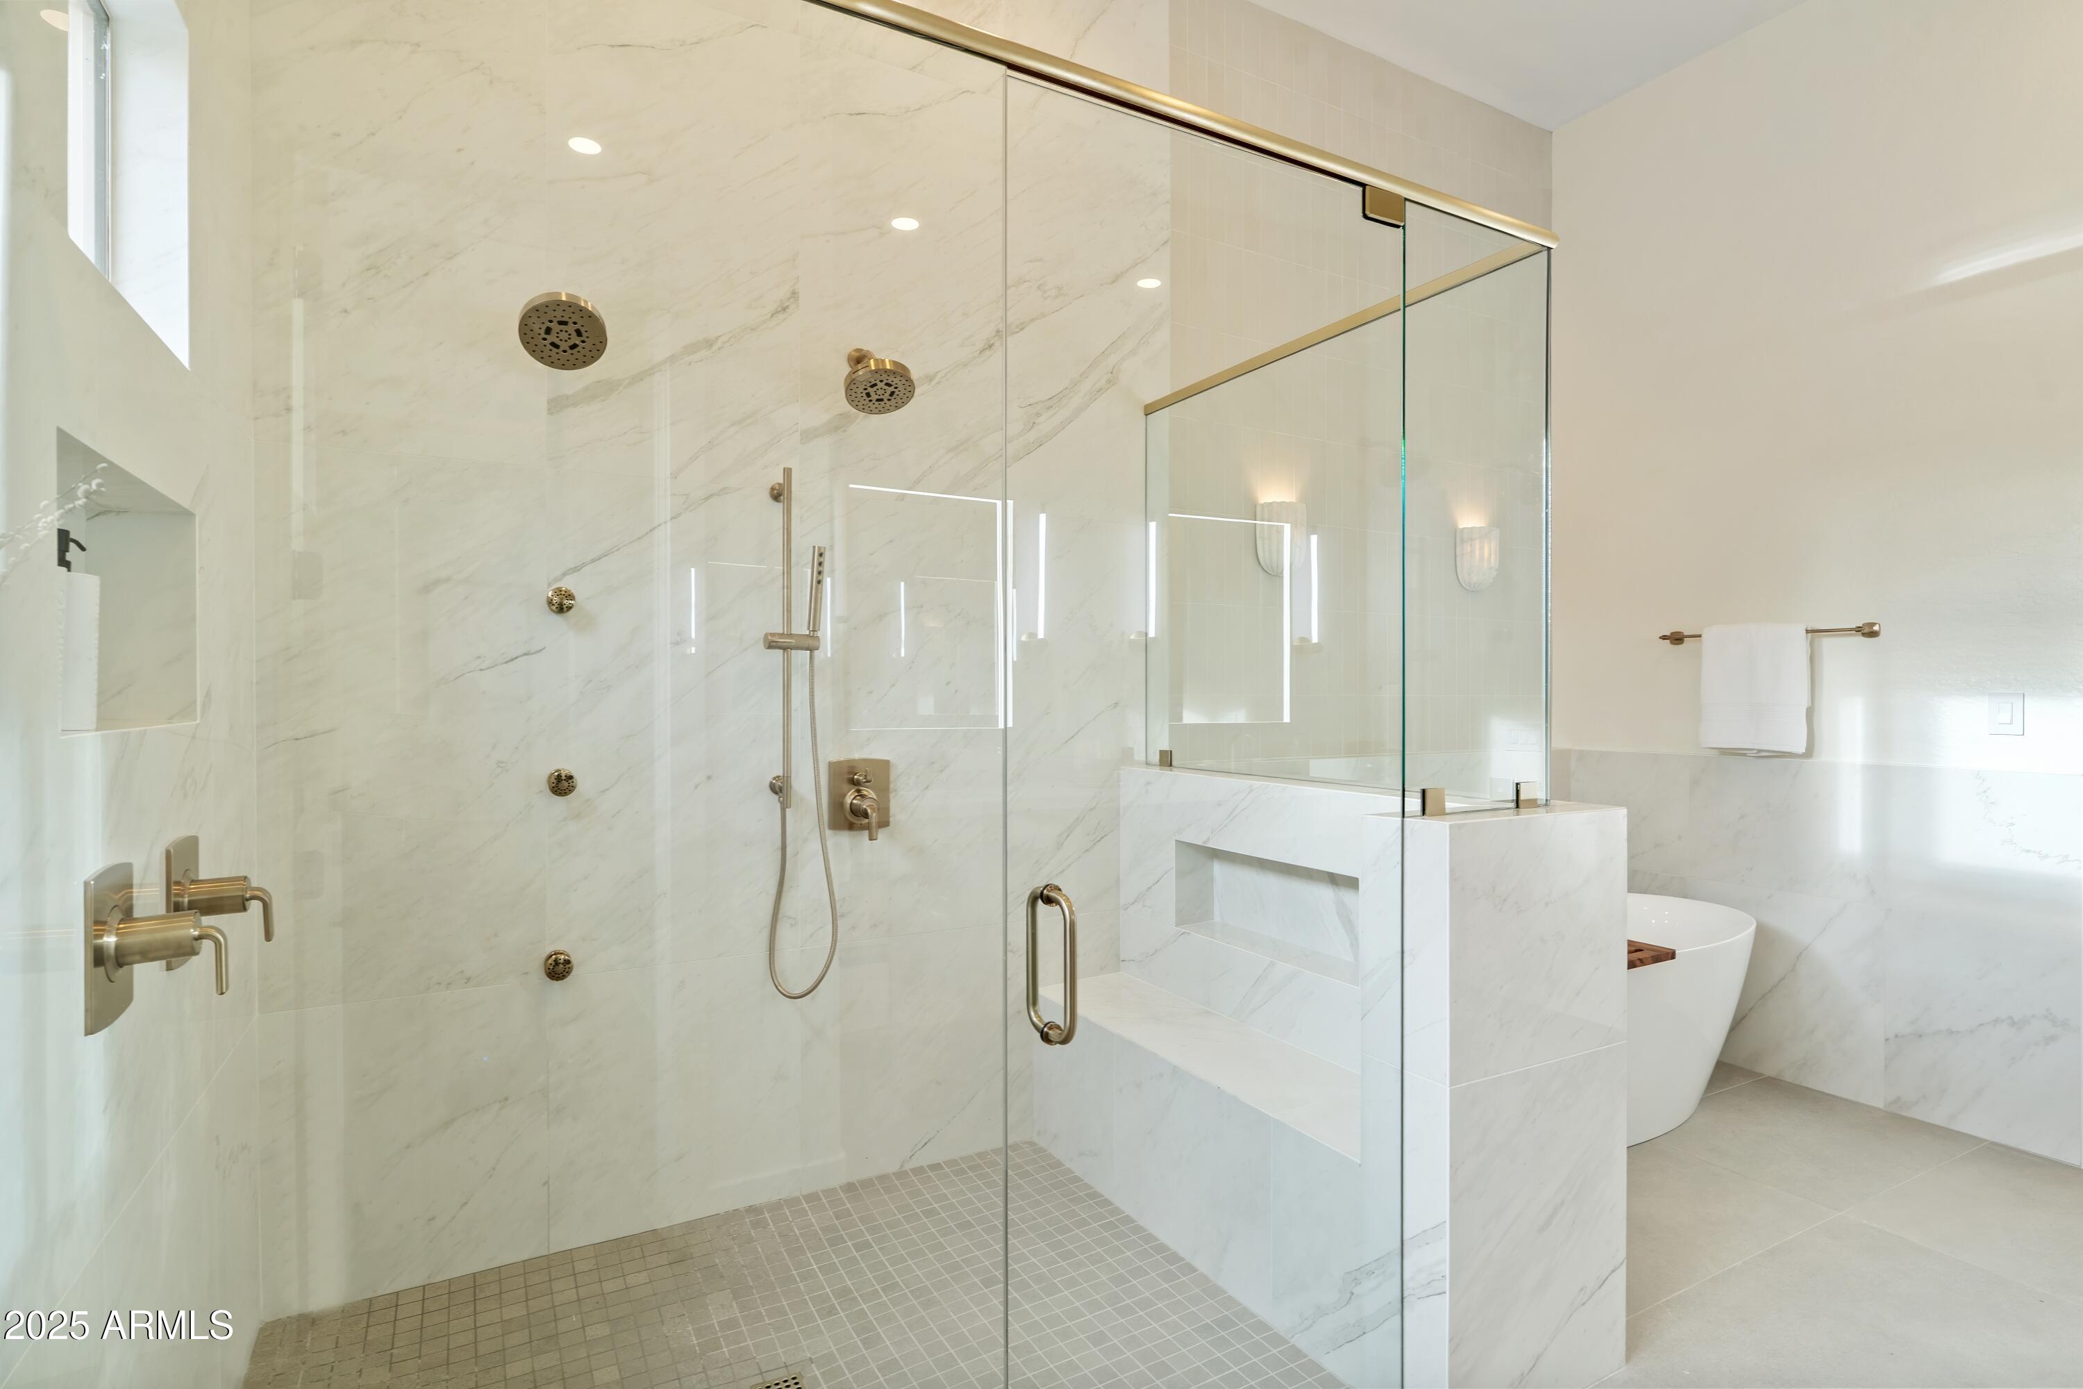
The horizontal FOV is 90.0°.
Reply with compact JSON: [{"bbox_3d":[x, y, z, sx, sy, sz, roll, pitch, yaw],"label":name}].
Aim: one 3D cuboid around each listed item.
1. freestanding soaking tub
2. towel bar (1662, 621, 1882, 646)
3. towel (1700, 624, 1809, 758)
[{"bbox_3d":[1.623,1.034,3.289,1.600,0.595,0.800,0,0,-29],"label":"freestanding soaking tub"},{"bbox_3d":[2.487,-0.207,3.589,0.088,0.050,0.655,0,0,-29],"label":"towel bar"},{"bbox_3d":[2.453,-0.018,3.578,0.065,0.445,0.330,0,0,-29],"label":"towel"}]

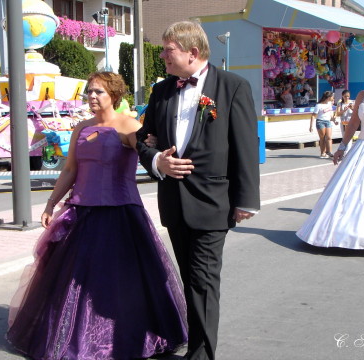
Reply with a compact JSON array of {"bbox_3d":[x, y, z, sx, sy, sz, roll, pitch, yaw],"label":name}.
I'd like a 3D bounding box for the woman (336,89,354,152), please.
[{"bbox_3d":[3.458,-1.198,18.127,0.450,1.392,0.340,-2,6,-9],"label":"woman"}]

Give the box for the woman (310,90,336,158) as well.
[{"bbox_3d":[2.951,-1.169,17.927,0.550,1.389,0.360,-2,6,-12],"label":"woman"}]

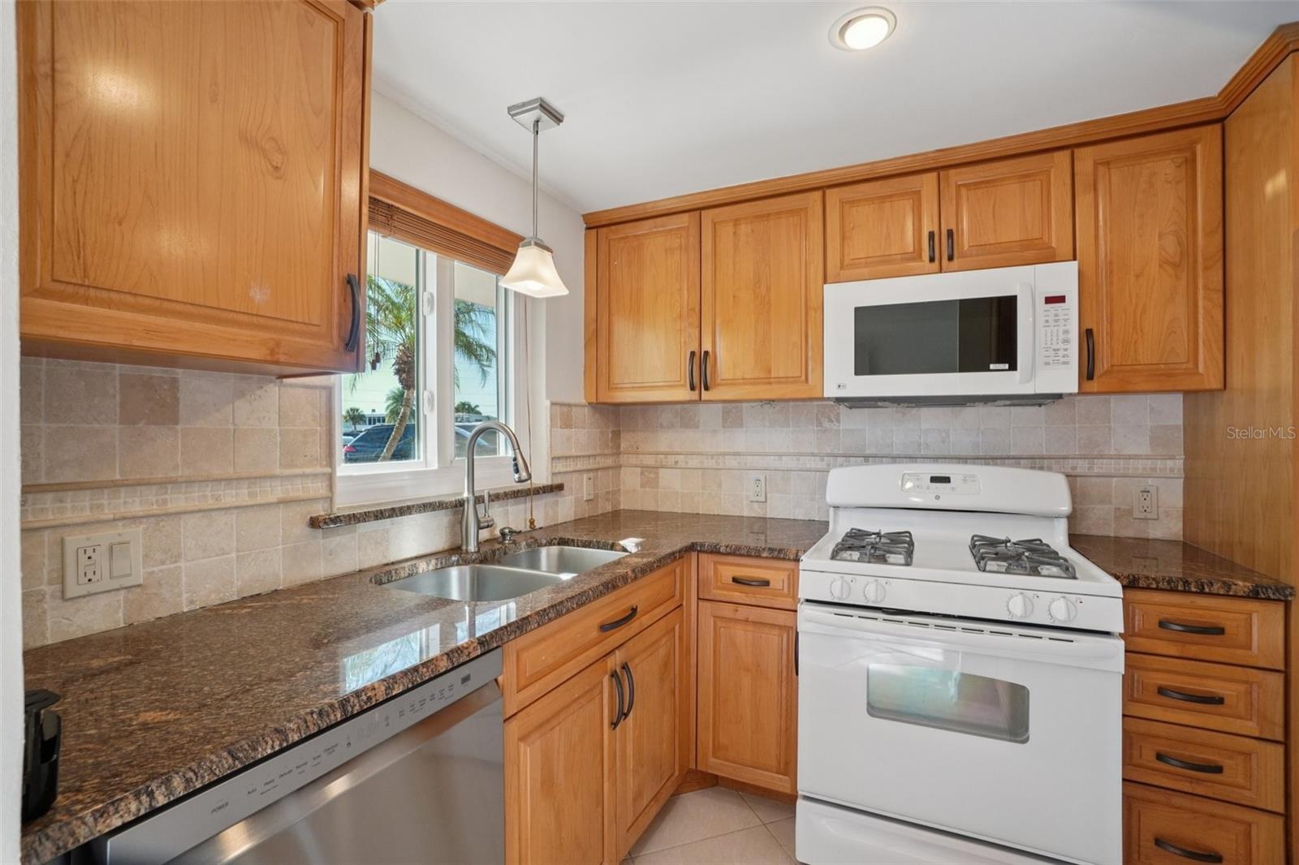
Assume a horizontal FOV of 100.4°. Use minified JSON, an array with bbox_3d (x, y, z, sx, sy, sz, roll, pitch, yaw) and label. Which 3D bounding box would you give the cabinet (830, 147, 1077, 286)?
[{"bbox_3d":[1.066,-0.722,2.024,0.761,0.357,0.330,0,0,22],"label":"cabinet"}]

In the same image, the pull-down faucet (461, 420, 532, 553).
[{"bbox_3d":[-0.457,0.171,1.700,0.280,0.415,0.120,0,0,28],"label":"pull-down faucet"}]

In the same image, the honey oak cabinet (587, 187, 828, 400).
[{"bbox_3d":[0.244,-0.513,2.354,1.002,0.772,0.330,0,0,22],"label":"honey oak cabinet"}]

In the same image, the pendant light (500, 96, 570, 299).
[{"bbox_3d":[-0.333,-0.686,1.602,0.140,0.520,0.140,0,0,28],"label":"pendant light"}]

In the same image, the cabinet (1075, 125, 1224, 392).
[{"bbox_3d":[1.589,-0.516,1.813,0.356,0.782,0.330,0,0,22],"label":"cabinet"}]

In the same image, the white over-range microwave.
[{"bbox_3d":[1.058,-0.326,1.997,0.757,0.424,0.385,0,0,22],"label":"white over-range microwave"}]

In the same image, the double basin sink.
[{"bbox_3d":[-0.354,0.505,1.575,0.430,0.200,0.740,0,0,28],"label":"double basin sink"}]

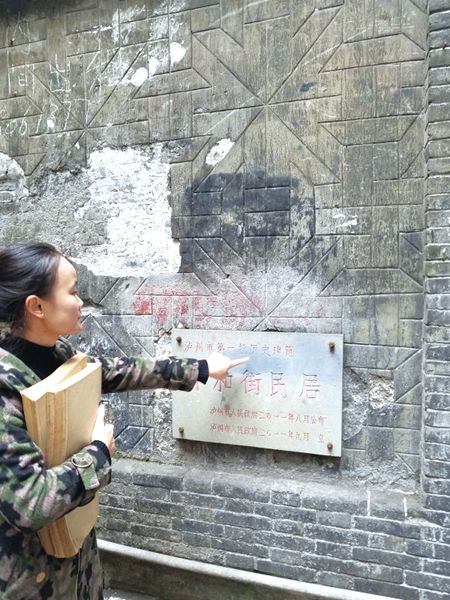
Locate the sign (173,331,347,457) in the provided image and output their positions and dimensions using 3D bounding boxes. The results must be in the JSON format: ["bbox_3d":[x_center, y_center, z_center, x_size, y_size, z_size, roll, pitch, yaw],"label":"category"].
[{"bbox_3d":[0.122,0.379,1.919,0.733,0.491,0.035,1,3,17],"label":"sign"}]

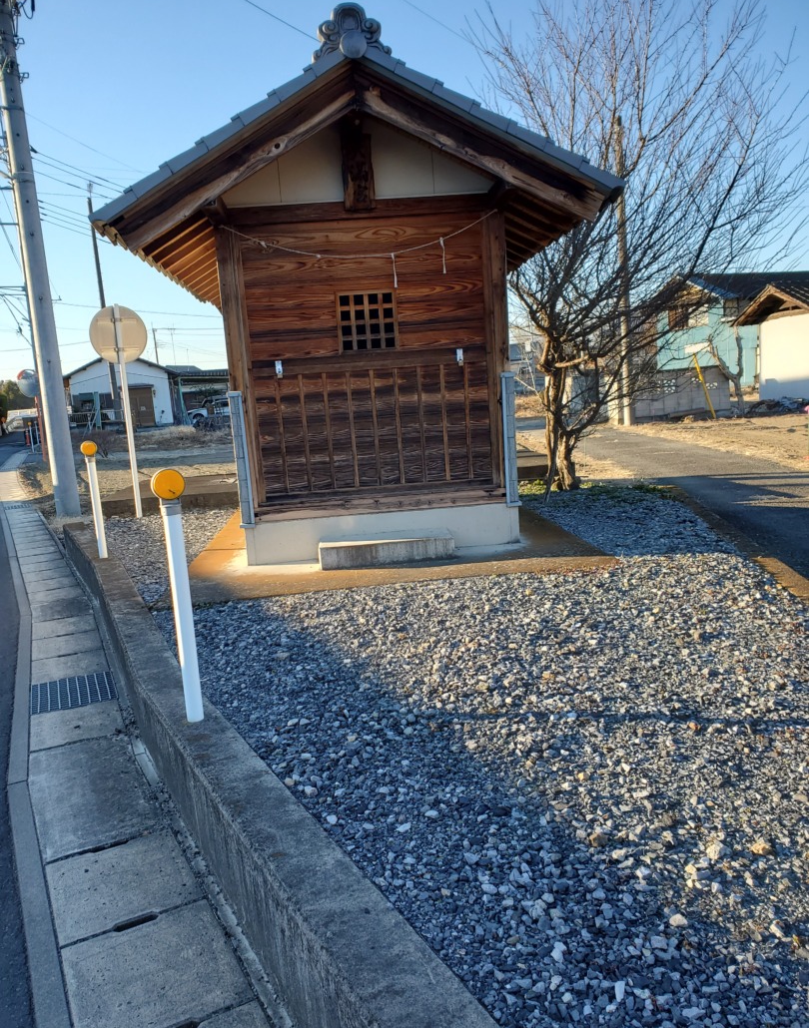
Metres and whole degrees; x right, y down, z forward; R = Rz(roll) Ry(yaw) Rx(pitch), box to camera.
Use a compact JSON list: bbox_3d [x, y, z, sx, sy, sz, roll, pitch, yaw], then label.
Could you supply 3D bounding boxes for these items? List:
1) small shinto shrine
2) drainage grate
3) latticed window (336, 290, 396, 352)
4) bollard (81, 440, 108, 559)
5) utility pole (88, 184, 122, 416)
[{"bbox_3d":[-0.391,-1.693,7.175,3.380,3.550,4.000,-4,9,-4],"label":"small shinto shrine"},{"bbox_3d":[-1.841,1.018,4.531,0.435,0.045,0.485,-7,10,-21],"label":"drainage grate"},{"bbox_3d":[-0.262,-1.357,5.725,0.425,0.420,0.050,-4,9,-4],"label":"latticed window"},{"bbox_3d":[-2.414,-0.110,6.358,0.120,0.920,0.080,-6,10,-16],"label":"bollard"},{"bbox_3d":[-15.099,-10.465,41.056,0.320,11.530,0.320,-4,9,-4],"label":"utility pole"}]

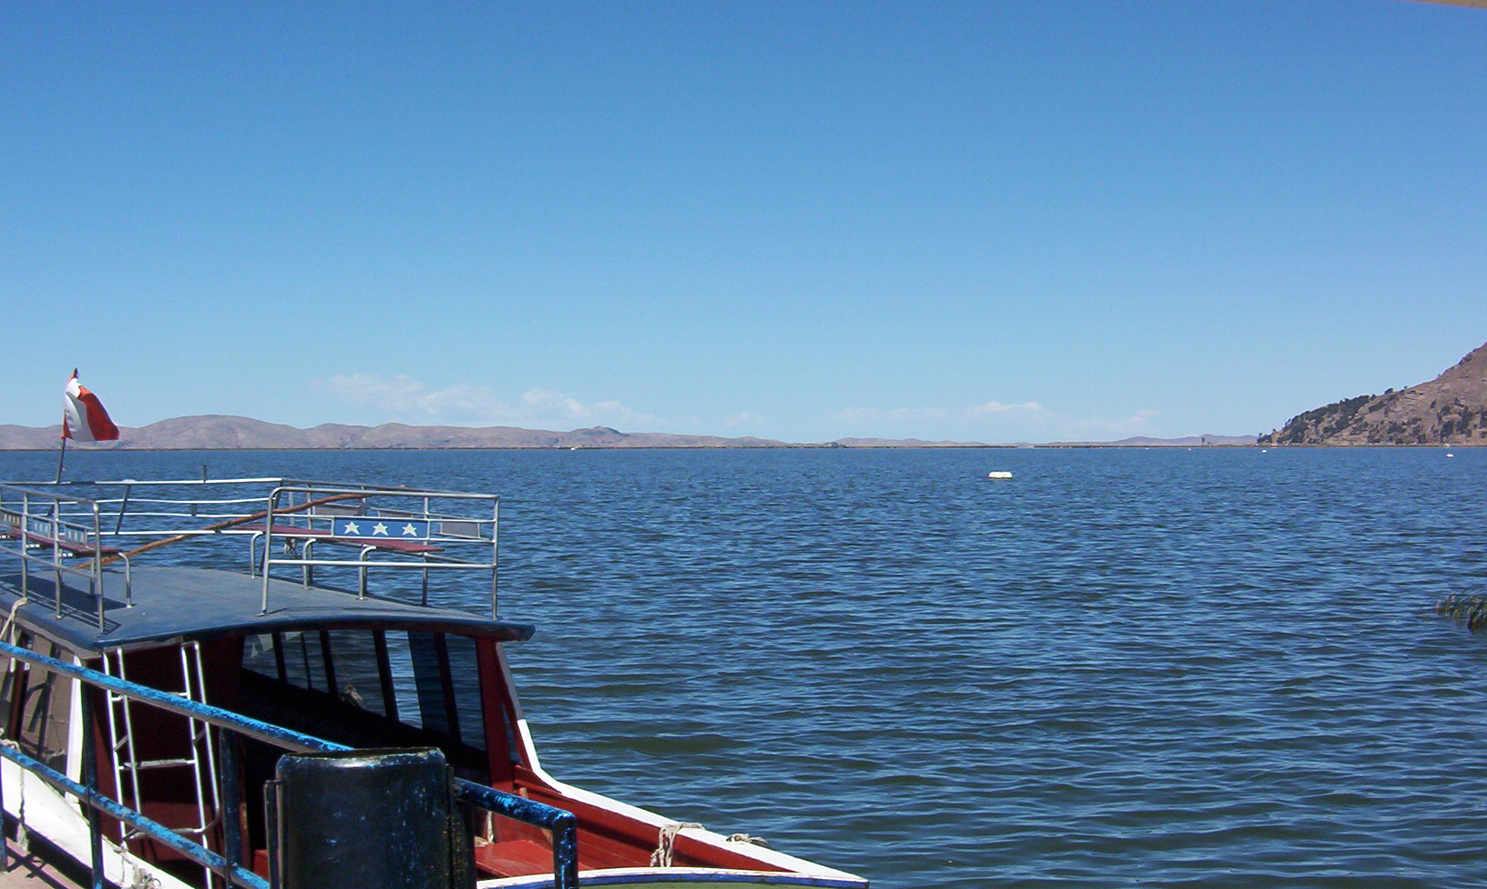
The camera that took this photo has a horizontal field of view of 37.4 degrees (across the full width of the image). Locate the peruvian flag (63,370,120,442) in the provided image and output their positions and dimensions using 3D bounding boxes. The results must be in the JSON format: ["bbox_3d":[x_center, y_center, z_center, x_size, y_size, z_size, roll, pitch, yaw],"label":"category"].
[{"bbox_3d":[-4.392,-0.262,14.800,0.410,0.480,0.150,0,0,-12],"label":"peruvian flag"}]

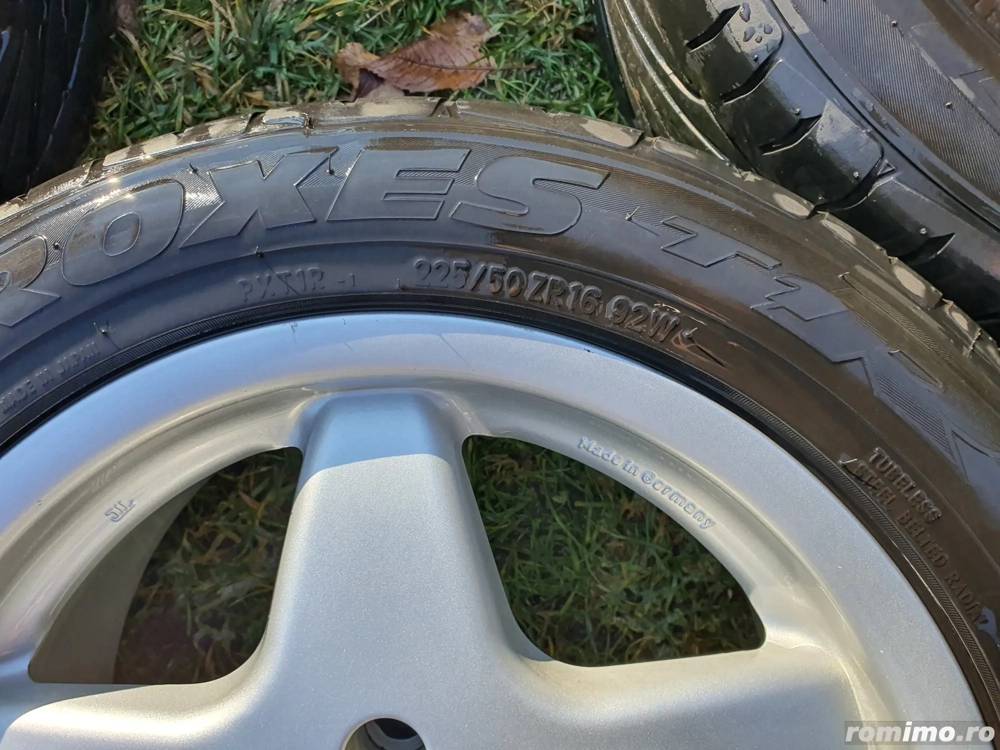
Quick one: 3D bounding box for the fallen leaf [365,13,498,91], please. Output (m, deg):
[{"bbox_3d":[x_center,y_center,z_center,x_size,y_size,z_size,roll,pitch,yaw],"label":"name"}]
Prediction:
[{"bbox_3d":[-0.040,-0.193,0.454,0.084,0.020,0.050,-10,91,3],"label":"fallen leaf"}]

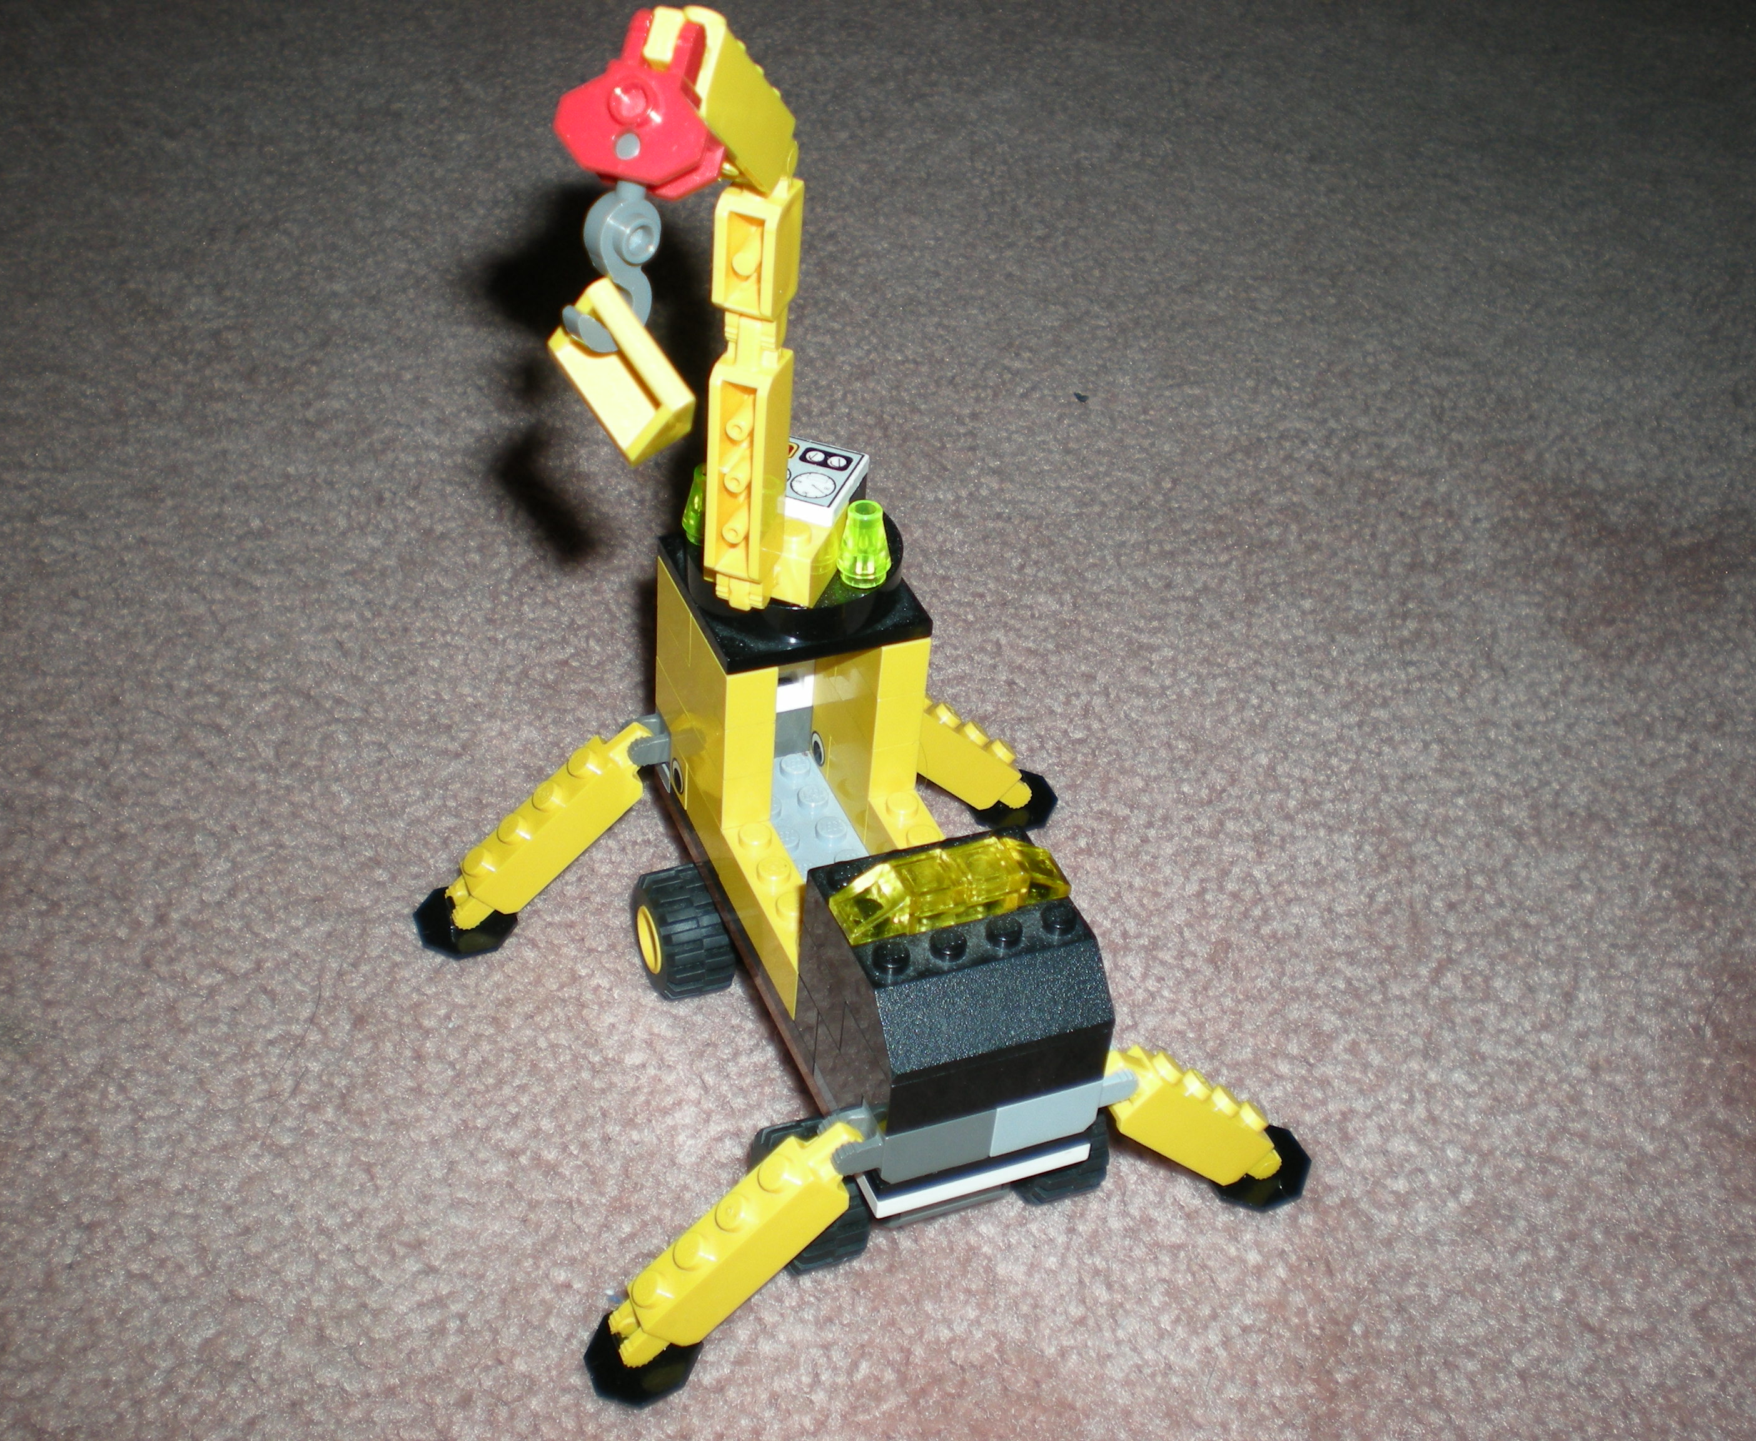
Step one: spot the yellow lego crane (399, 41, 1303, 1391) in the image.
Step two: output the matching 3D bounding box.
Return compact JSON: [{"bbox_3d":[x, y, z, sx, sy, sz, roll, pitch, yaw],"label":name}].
[{"bbox_3d":[0.001,-0.016,0.280,0.113,0.162,0.106,-11,40,-20],"label":"yellow lego crane"}]

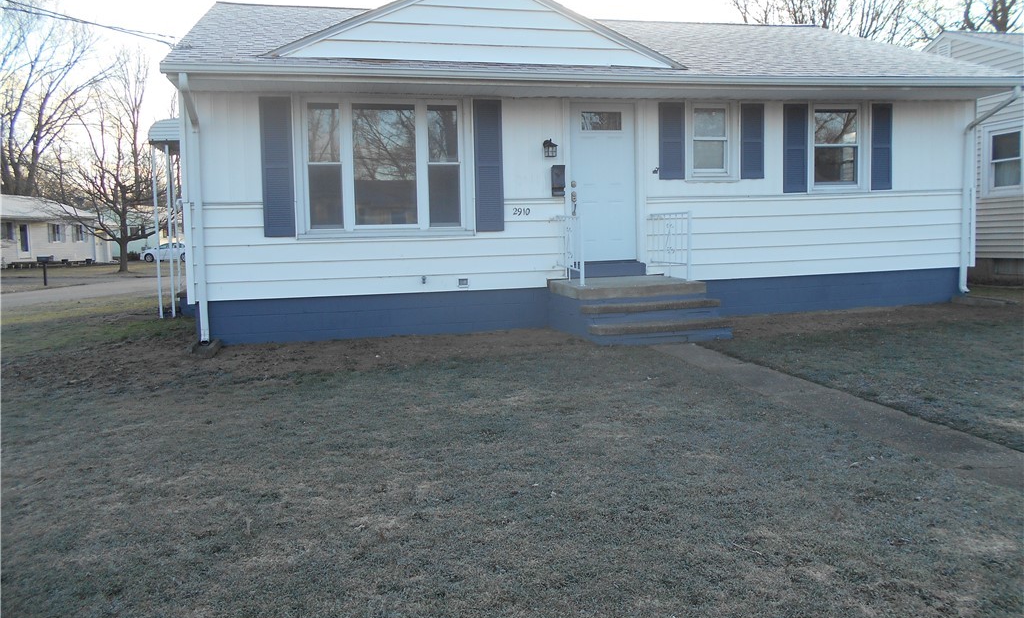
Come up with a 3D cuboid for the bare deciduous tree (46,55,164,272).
[{"bbox_3d":[-20.723,-7.627,39.500,6.300,11.196,6.000,-4,5,-27],"label":"bare deciduous tree"}]

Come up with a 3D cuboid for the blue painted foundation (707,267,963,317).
[{"bbox_3d":[4.563,-0.236,10.919,4.041,0.512,0.250,-3,5,-12],"label":"blue painted foundation"}]

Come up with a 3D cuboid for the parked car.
[{"bbox_3d":[-25.678,-4.223,58.000,4.600,1.460,1.780,-4,5,-23],"label":"parked car"}]

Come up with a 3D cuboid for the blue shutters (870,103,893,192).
[{"bbox_3d":[5.153,-2.251,10.736,0.355,1.186,0.040,-3,5,-12],"label":"blue shutters"}]

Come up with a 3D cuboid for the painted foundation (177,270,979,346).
[{"bbox_3d":[1.405,-0.075,10.263,10.502,0.523,0.250,-3,5,-12],"label":"painted foundation"}]

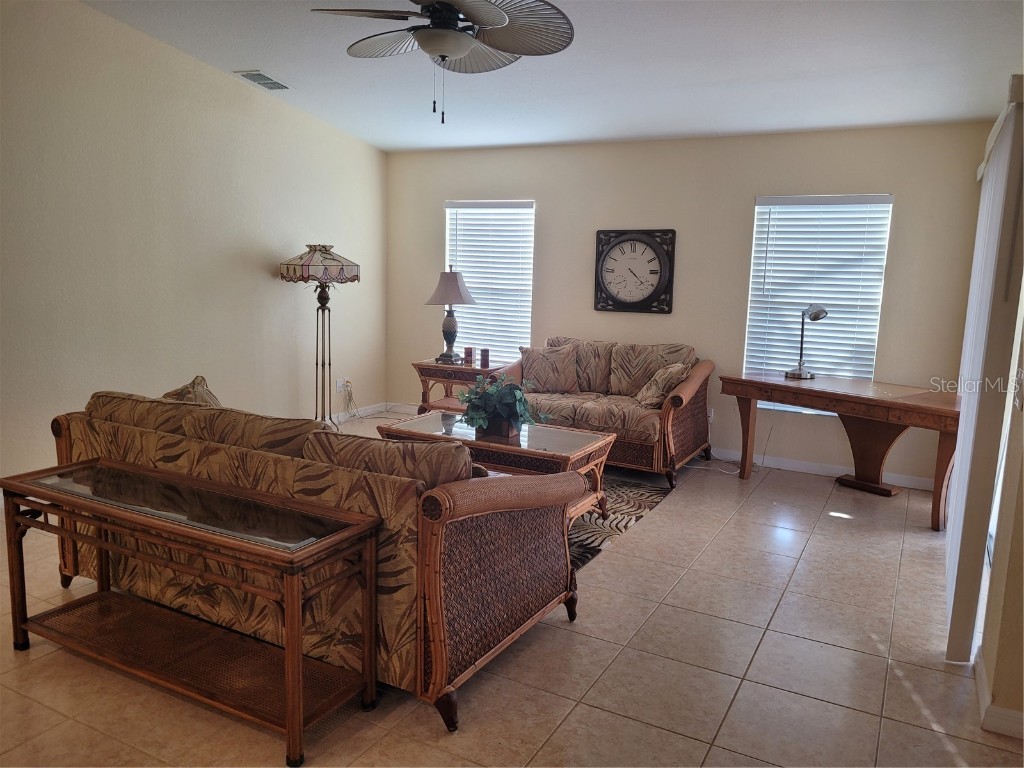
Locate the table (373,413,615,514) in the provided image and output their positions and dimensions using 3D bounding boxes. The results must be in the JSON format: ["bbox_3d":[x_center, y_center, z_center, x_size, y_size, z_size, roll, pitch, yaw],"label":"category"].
[{"bbox_3d":[-0.101,0.523,4.588,1.266,0.489,0.644,7,10,28],"label":"table"}]

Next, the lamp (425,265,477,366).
[{"bbox_3d":[-0.532,-0.610,6.728,0.420,0.835,0.420,7,10,28],"label":"lamp"}]

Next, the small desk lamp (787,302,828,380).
[{"bbox_3d":[2.071,-0.299,5.373,0.200,0.517,0.280,-3,10,-27],"label":"small desk lamp"}]

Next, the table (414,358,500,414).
[{"bbox_3d":[-0.422,0.122,6.731,0.690,0.605,0.570,6,9,23],"label":"table"}]

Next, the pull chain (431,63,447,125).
[{"bbox_3d":[-0.364,-1.455,3.840,0.058,0.301,0.030,1,9,-6],"label":"pull chain"}]

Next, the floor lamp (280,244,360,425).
[{"bbox_3d":[-1.548,-0.344,6.321,0.510,1.575,0.510,-5,11,-38],"label":"floor lamp"}]

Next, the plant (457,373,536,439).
[{"bbox_3d":[-0.081,0.113,4.478,0.430,0.356,0.393,7,10,28],"label":"plant"}]

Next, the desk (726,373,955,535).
[{"bbox_3d":[2.256,0.392,5.115,0.680,0.745,1.650,-5,11,-40],"label":"desk"}]

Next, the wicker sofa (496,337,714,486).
[{"bbox_3d":[0.699,0.140,5.881,1.545,0.891,0.973,7,10,28],"label":"wicker sofa"}]

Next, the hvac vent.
[{"bbox_3d":[-1.805,-2.235,5.691,0.260,0.030,0.350,7,0,28],"label":"hvac vent"}]

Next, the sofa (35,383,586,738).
[{"bbox_3d":[-0.848,0.512,3.245,2.107,0.882,0.960,7,10,28],"label":"sofa"}]

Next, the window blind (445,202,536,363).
[{"bbox_3d":[-0.221,-0.846,6.939,0.910,1.570,0.070,7,10,28],"label":"window blind"}]

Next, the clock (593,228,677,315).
[{"bbox_3d":[0.974,-0.895,6.139,0.653,0.647,0.055,7,10,28],"label":"clock"}]

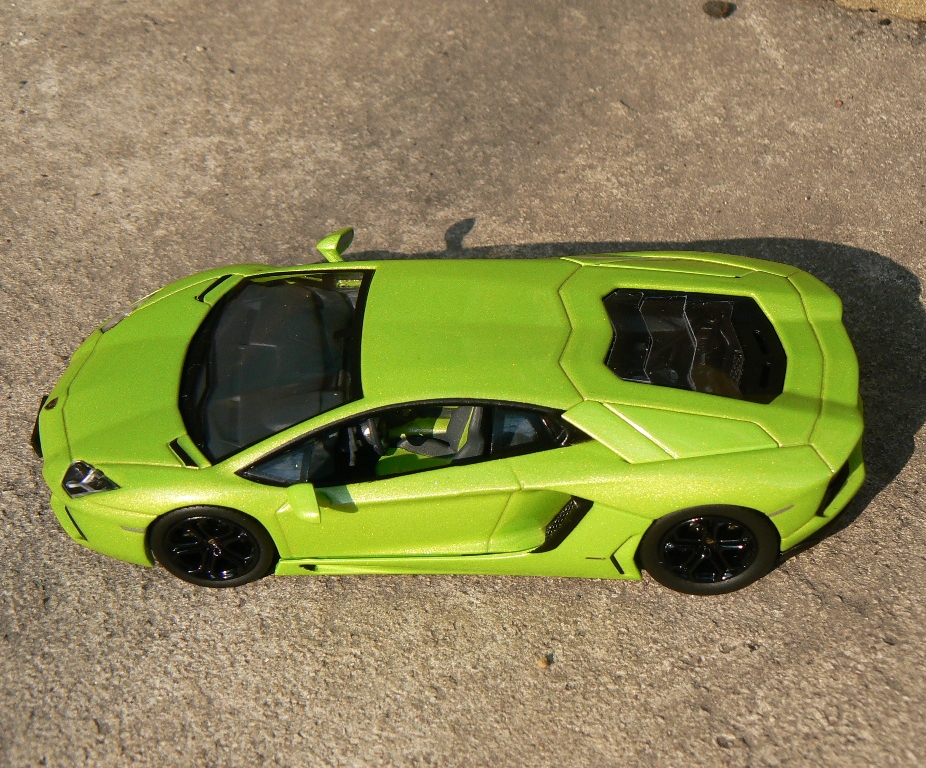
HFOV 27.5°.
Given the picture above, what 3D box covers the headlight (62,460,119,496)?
[{"bbox_3d":[-0.085,0.022,0.436,0.015,0.007,0.013,0,43,2],"label":"headlight"}]

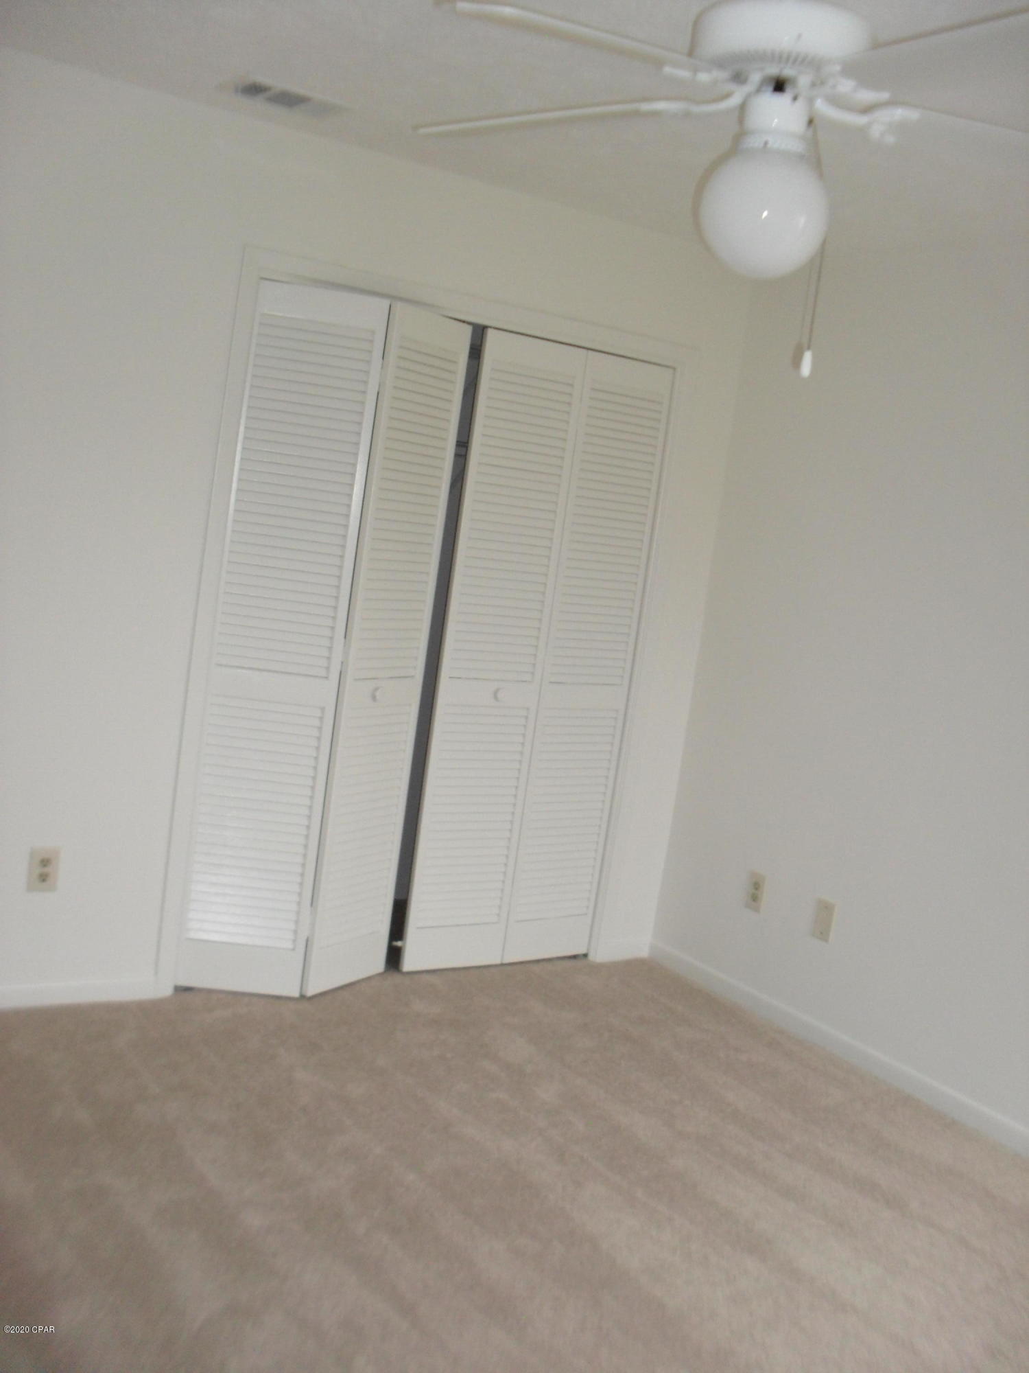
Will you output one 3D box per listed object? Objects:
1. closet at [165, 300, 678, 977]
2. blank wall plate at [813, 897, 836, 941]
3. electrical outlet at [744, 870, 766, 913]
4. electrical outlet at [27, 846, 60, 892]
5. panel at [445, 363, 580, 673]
[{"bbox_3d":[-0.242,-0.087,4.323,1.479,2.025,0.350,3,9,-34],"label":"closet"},{"bbox_3d":[0.962,0.726,4.310,0.010,0.118,0.074,3,9,-34],"label":"blank wall plate"},{"bbox_3d":[0.792,0.676,4.561,0.010,0.118,0.074,3,9,-34],"label":"electrical outlet"},{"bbox_3d":[-1.258,0.489,3.709,0.074,0.118,0.010,3,9,-34],"label":"electrical outlet"},{"bbox_3d":[-0.008,-0.501,4.343,0.328,0.975,0.032,3,9,-34],"label":"panel"}]

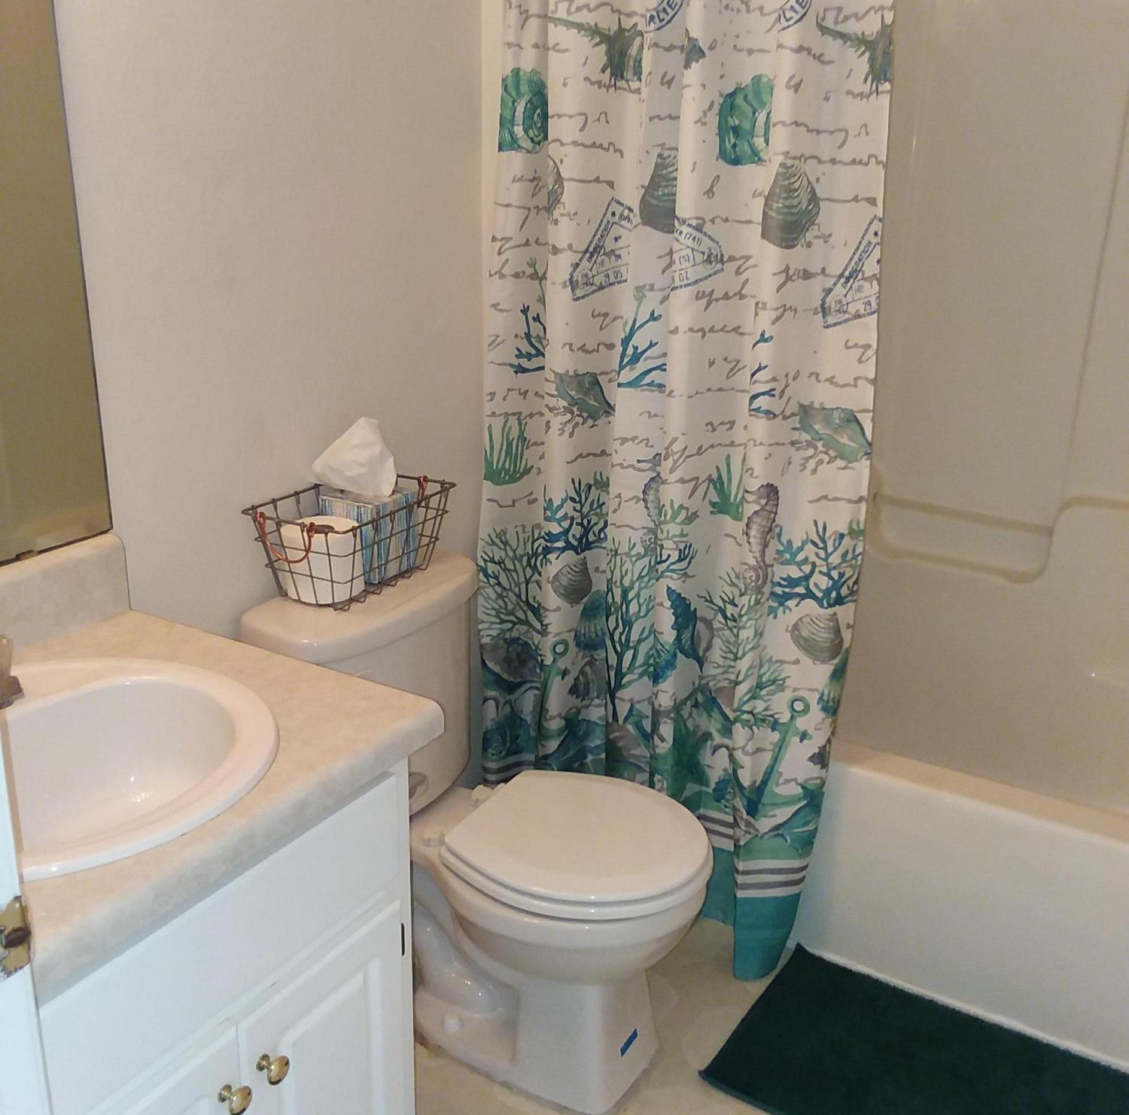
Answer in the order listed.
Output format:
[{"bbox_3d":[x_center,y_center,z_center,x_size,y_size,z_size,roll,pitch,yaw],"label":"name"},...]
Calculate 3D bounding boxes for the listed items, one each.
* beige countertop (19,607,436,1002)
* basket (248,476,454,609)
[{"bbox_3d":[-0.537,0.223,1.359,0.553,0.042,0.608,13,22,29],"label":"beige countertop"},{"bbox_3d":[-0.337,-0.027,2.027,0.195,0.145,0.298,12,22,27],"label":"basket"}]

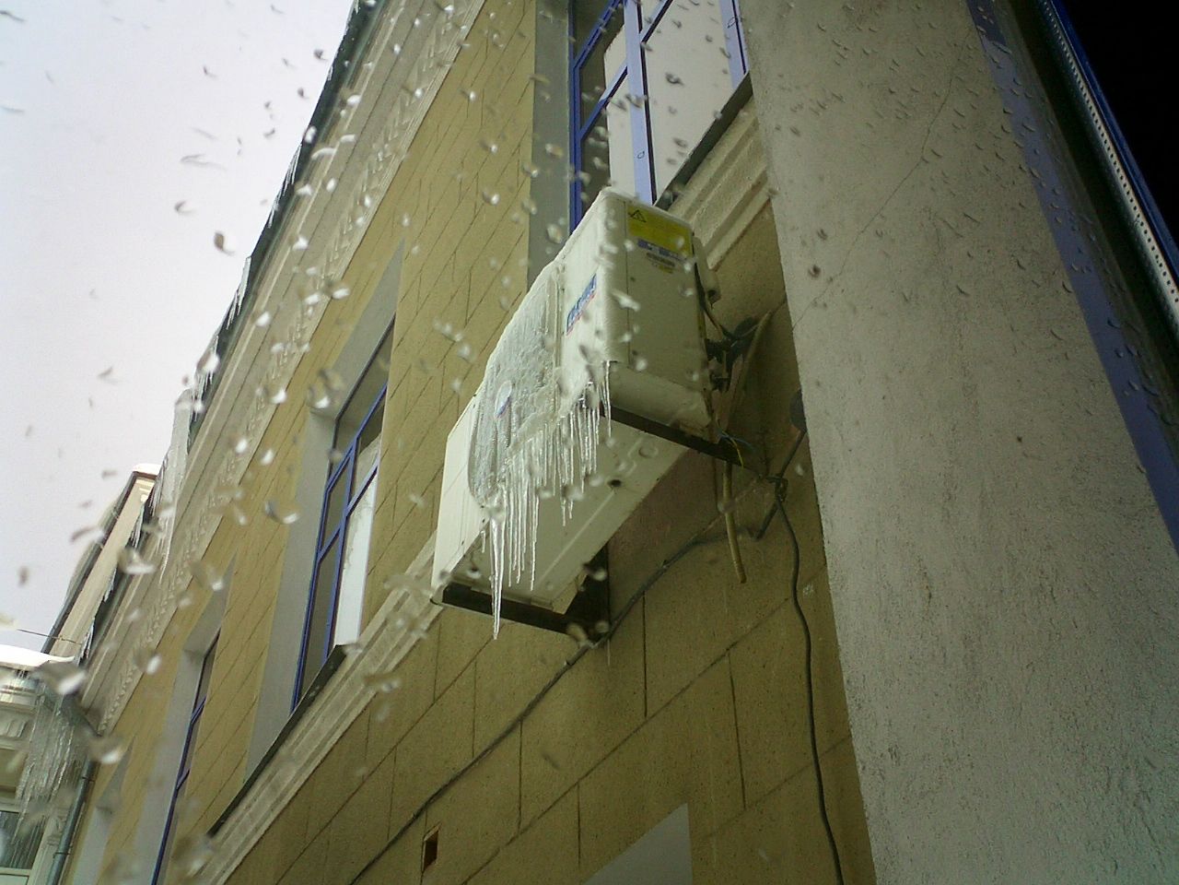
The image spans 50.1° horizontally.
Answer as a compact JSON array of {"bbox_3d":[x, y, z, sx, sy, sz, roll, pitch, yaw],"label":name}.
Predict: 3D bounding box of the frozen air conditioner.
[{"bbox_3d":[-0.047,-0.047,2.829,0.268,0.536,0.842,19,-45,-21],"label":"frozen air conditioner"}]

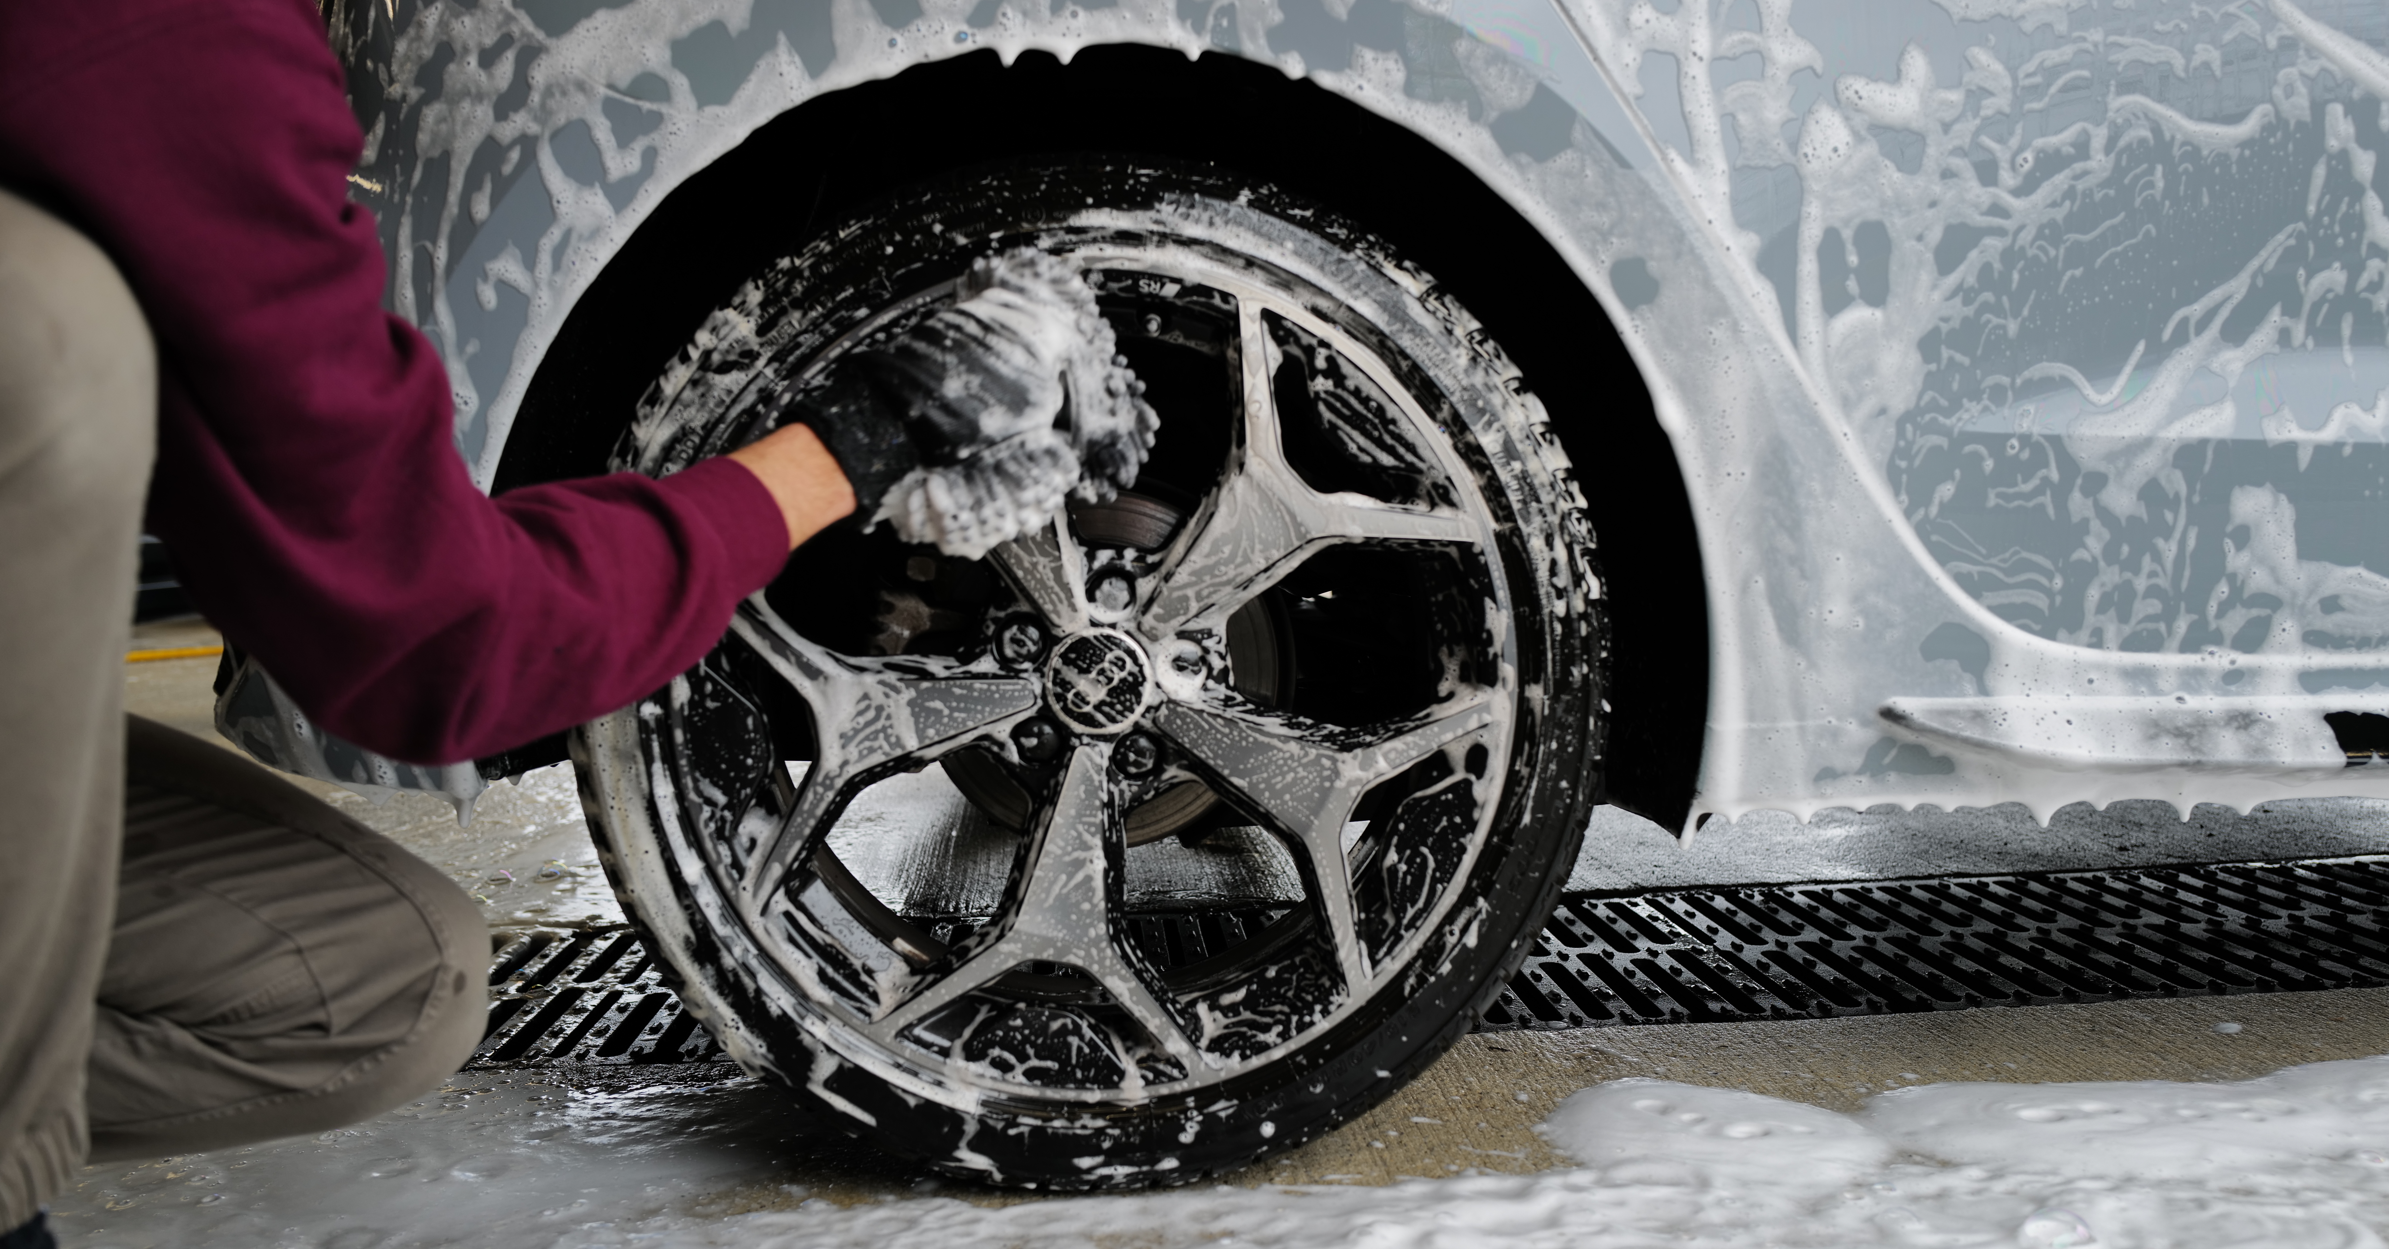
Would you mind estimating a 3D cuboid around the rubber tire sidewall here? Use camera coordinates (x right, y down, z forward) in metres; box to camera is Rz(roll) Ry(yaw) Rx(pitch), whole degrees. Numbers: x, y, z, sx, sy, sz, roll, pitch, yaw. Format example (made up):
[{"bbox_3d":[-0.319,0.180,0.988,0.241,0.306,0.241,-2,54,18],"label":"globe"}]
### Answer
[{"bbox_3d":[-0.069,0.025,1.268,0.668,0.668,0.230,-2,5,-3],"label":"rubber tire sidewall"}]

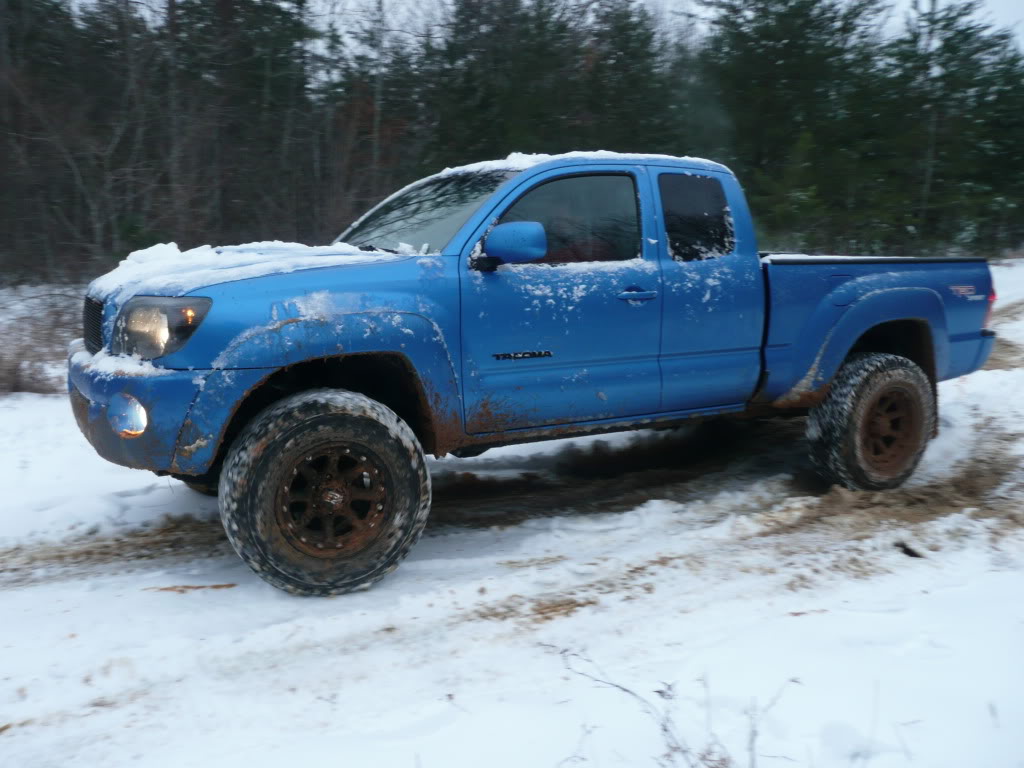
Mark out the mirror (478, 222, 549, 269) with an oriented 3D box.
[{"bbox_3d":[0.004,-0.592,3.713,0.160,0.200,0.260,-5,10,-28],"label":"mirror"}]

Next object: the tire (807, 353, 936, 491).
[{"bbox_3d":[2.098,0.202,5.152,0.840,0.840,0.290,-5,10,-28],"label":"tire"}]

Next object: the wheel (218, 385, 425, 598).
[{"bbox_3d":[-0.764,0.437,3.630,0.840,0.840,0.290,-5,10,-28],"label":"wheel"}]

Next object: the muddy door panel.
[{"bbox_3d":[0.213,-0.416,4.074,1.090,1.200,0.230,-5,10,-28],"label":"muddy door panel"}]

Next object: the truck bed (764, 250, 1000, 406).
[{"bbox_3d":[1.777,-0.445,5.784,1.940,0.740,1.840,-5,10,-28],"label":"truck bed"}]

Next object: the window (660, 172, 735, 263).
[{"bbox_3d":[0.921,-0.822,4.441,0.440,0.420,0.060,-5,-6,-28],"label":"window"}]

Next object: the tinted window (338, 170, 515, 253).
[{"bbox_3d":[-0.477,-0.876,4.487,0.720,0.160,1.400,-43,25,-16],"label":"tinted window"}]

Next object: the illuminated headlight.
[{"bbox_3d":[-1.340,-0.220,3.362,0.340,0.250,0.340,-5,10,-28],"label":"illuminated headlight"}]

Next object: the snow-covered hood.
[{"bbox_3d":[-1.287,-0.523,4.102,1.260,0.270,1.480,-5,10,-28],"label":"snow-covered hood"}]

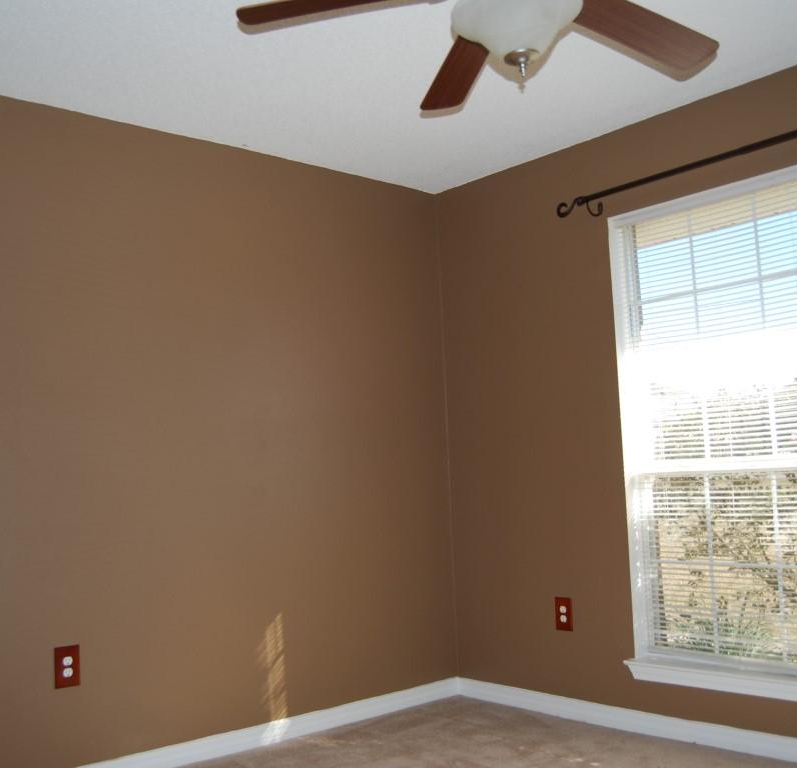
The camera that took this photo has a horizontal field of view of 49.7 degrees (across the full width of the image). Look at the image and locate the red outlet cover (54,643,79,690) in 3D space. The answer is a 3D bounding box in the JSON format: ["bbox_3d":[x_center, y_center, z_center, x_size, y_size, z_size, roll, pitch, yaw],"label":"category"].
[{"bbox_3d":[-1.103,0.945,2.874,0.087,0.138,0.011,3,-8,-41],"label":"red outlet cover"}]

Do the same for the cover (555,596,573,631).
[{"bbox_3d":[0.690,0.958,3.580,0.011,0.138,0.087,3,-8,-41],"label":"cover"}]

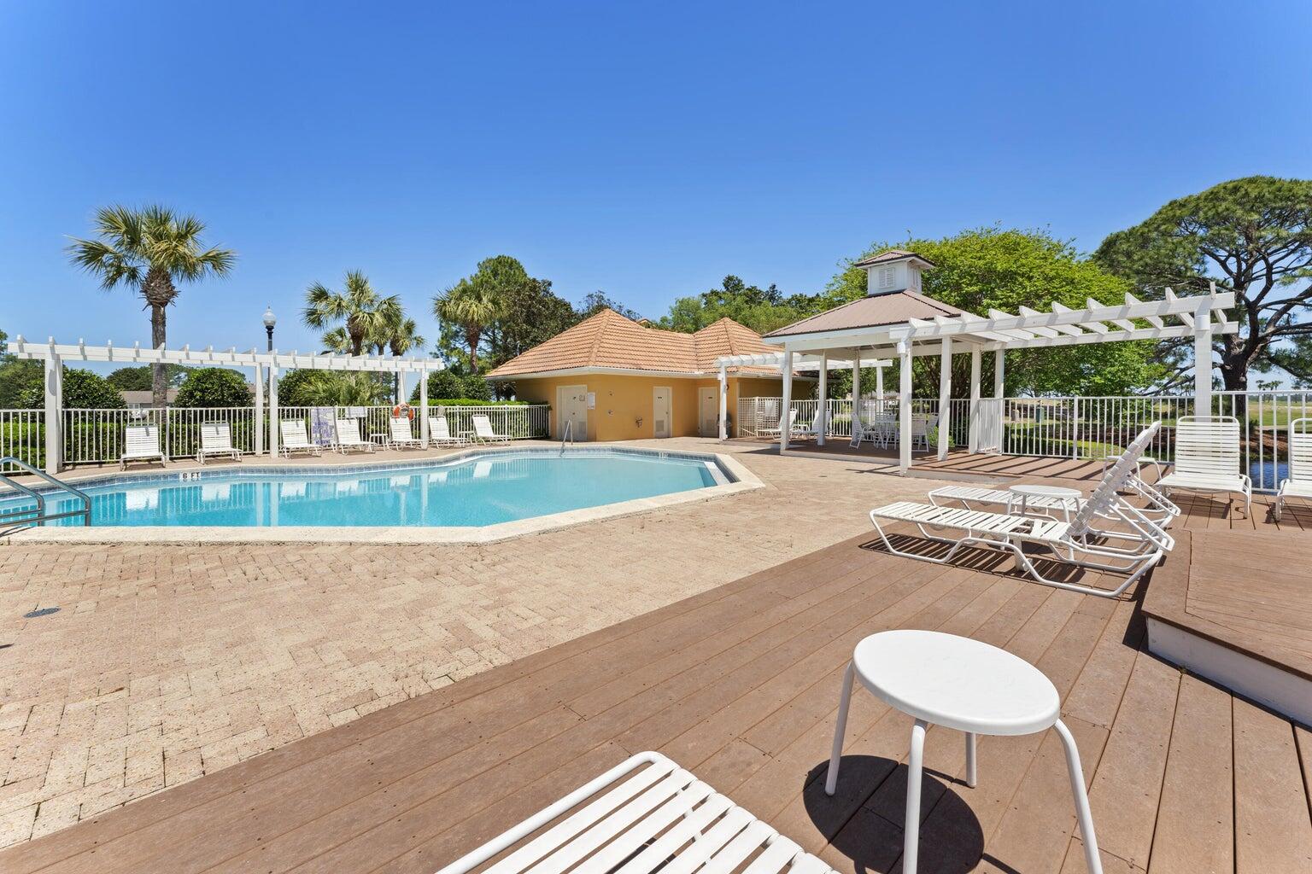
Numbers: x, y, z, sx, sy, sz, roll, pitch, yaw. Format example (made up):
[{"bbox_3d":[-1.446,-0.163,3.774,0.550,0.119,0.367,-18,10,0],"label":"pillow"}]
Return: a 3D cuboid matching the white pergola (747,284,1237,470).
[{"bbox_3d":[5.860,-0.810,9.720,4.200,2.750,7.000,-2,4,-41],"label":"white pergola"}]

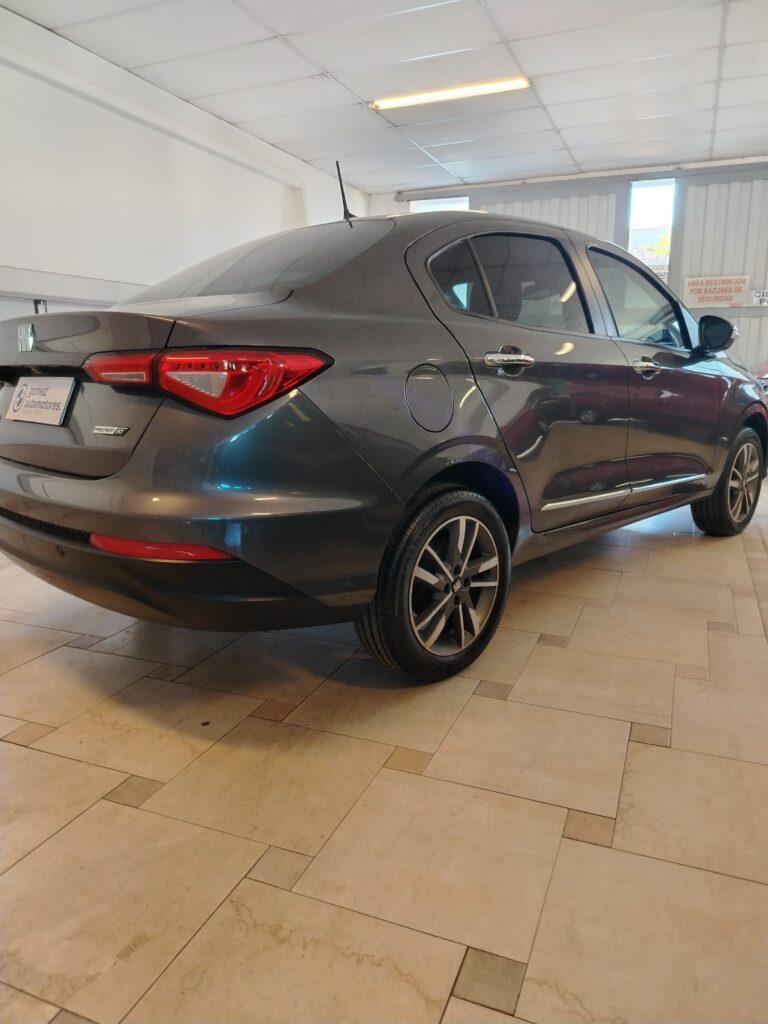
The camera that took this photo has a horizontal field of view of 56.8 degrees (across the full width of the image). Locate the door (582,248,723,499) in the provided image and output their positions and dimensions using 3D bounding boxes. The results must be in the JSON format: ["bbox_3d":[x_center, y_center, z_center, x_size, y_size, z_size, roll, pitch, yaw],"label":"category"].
[{"bbox_3d":[1.194,-0.592,3.142,0.220,1.070,1.120,11,17,44],"label":"door"}]

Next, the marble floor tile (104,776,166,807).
[{"bbox_3d":[-0.590,0.666,1.687,0.099,0.012,0.099,4,13,22],"label":"marble floor tile"}]

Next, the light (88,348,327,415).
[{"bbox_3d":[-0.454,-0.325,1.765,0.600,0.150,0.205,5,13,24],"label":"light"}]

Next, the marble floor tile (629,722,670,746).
[{"bbox_3d":[0.704,0.592,1.872,0.097,0.010,0.097,4,13,22],"label":"marble floor tile"}]

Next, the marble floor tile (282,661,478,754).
[{"bbox_3d":[0.007,0.558,2.081,0.447,0.010,0.447,4,13,22],"label":"marble floor tile"}]

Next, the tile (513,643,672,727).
[{"bbox_3d":[0.657,0.533,2.210,0.453,0.012,0.453,4,13,22],"label":"tile"}]

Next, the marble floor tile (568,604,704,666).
[{"bbox_3d":[0.930,0.451,2.592,0.454,0.012,0.454,4,13,22],"label":"marble floor tile"}]

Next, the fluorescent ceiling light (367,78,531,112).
[{"bbox_3d":[0.451,-3.043,5.173,1.190,0.060,0.080,3,13,19],"label":"fluorescent ceiling light"}]

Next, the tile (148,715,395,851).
[{"bbox_3d":[-0.260,0.640,1.714,0.447,0.010,0.447,4,13,22],"label":"tile"}]

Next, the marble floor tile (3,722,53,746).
[{"bbox_3d":[-0.957,0.606,1.923,0.097,0.010,0.097,4,13,22],"label":"marble floor tile"}]

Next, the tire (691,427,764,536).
[{"bbox_3d":[1.922,-0.171,3.966,0.605,0.605,0.200,-12,17,-43],"label":"tire"}]

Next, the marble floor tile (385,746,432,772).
[{"bbox_3d":[0.062,0.631,1.786,0.101,0.012,0.101,4,13,22],"label":"marble floor tile"}]

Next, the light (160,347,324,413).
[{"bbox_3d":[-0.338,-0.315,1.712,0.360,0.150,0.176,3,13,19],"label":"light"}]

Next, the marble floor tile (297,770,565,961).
[{"bbox_3d":[0.118,0.701,1.475,0.454,0.012,0.454,4,13,22],"label":"marble floor tile"}]

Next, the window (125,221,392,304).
[{"bbox_3d":[-0.513,-0.826,2.435,1.180,0.115,0.700,11,40,44],"label":"window"}]

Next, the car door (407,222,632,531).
[{"bbox_3d":[0.517,-0.452,2.475,0.220,1.050,1.130,11,17,44],"label":"car door"}]

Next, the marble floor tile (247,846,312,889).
[{"bbox_3d":[-0.207,0.713,1.414,0.101,0.012,0.101,4,13,22],"label":"marble floor tile"}]

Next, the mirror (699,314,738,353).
[{"bbox_3d":[1.540,-0.822,3.268,0.115,0.165,0.178,-12,17,-43],"label":"mirror"}]

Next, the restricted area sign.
[{"bbox_3d":[3.314,-2.190,7.089,0.568,0.295,0.010,4,13,22],"label":"restricted area sign"}]

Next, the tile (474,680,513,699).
[{"bbox_3d":[0.333,0.550,2.166,0.099,0.012,0.099,4,13,22],"label":"tile"}]

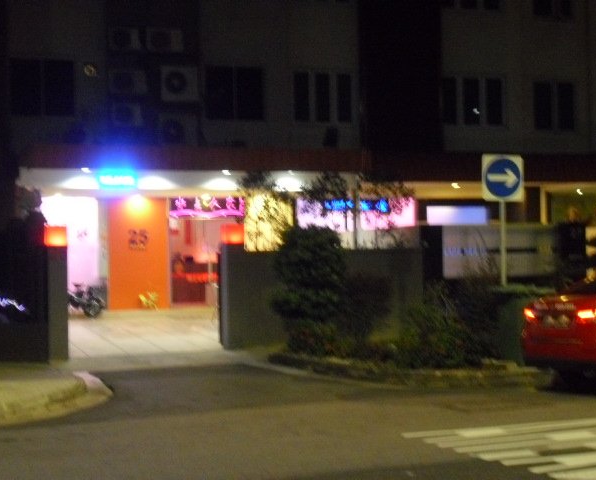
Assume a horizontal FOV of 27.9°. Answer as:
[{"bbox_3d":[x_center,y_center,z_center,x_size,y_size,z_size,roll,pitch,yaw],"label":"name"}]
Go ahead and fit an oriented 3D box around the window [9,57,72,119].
[{"bbox_3d":[-6.334,-3.789,29.827,1.567,1.399,0.130,-1,0,-19],"label":"window"}]

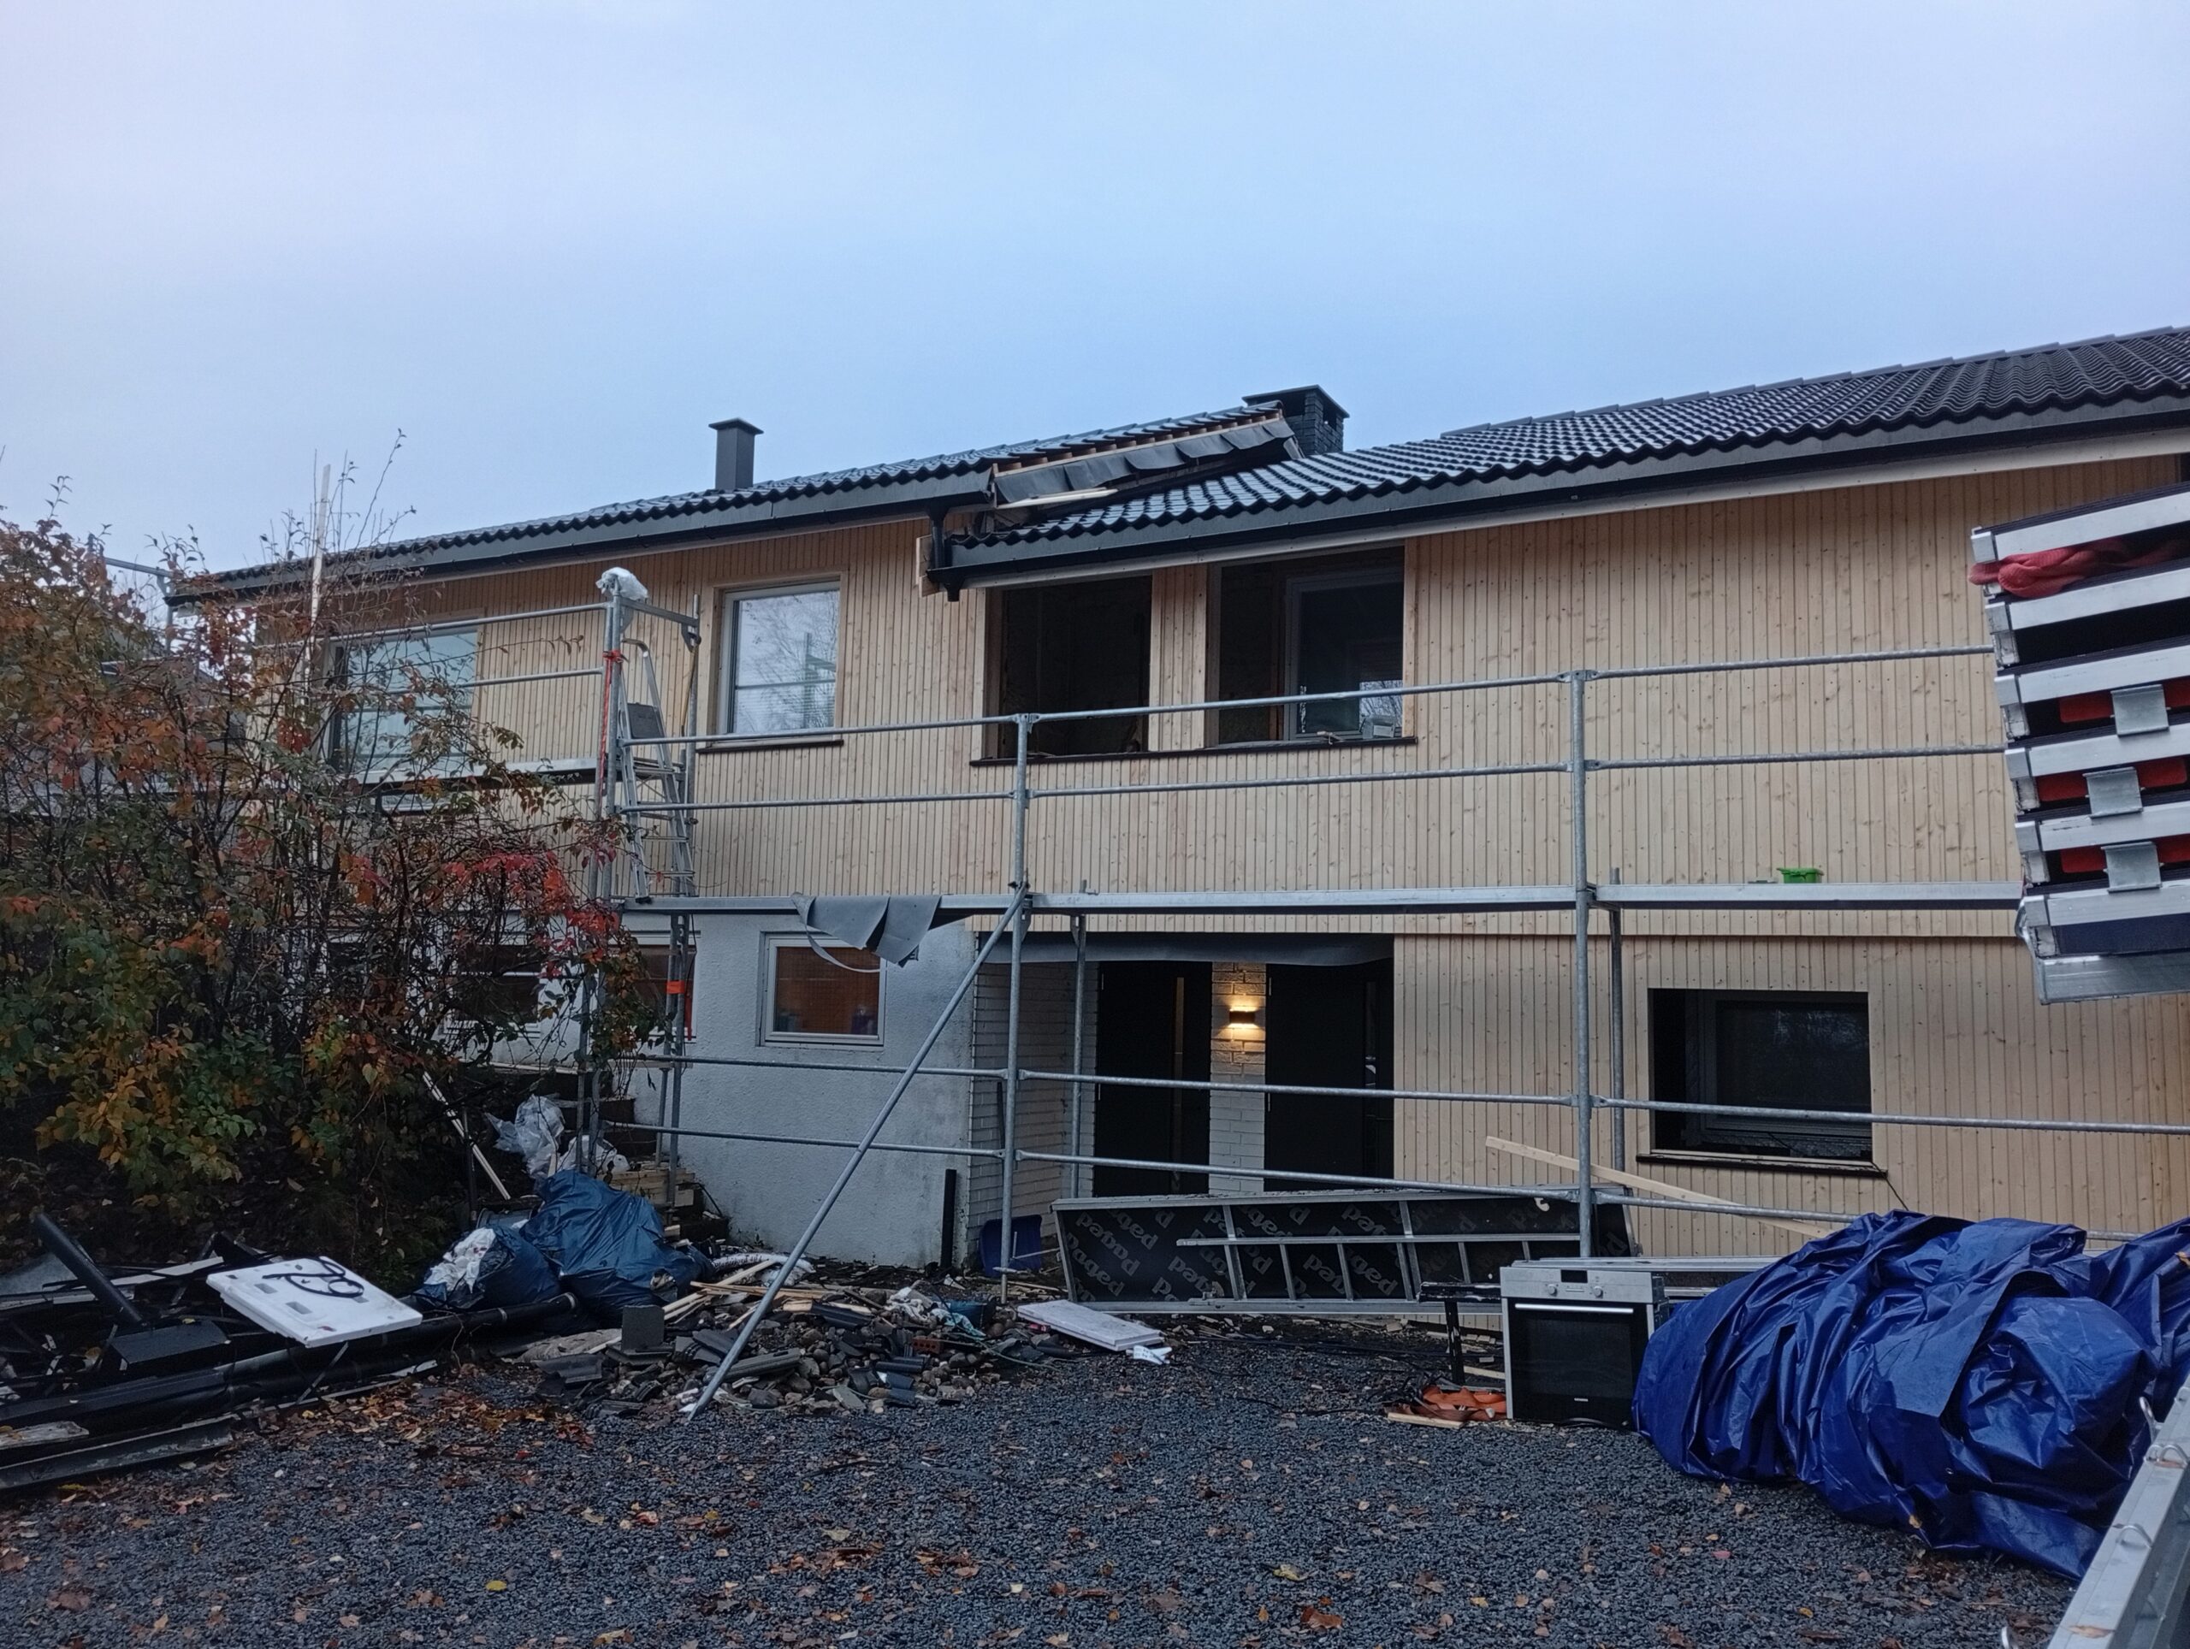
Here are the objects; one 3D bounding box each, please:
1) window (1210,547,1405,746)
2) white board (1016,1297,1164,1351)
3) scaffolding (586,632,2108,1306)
[{"bbox_3d":[1.234,-1.009,9.997,1.220,1.109,0.150,-2,-7,28],"label":"window"},{"bbox_3d":[-0.030,2.434,8.308,0.290,0.045,0.747,3,-2,-39],"label":"white board"},{"bbox_3d":[0.821,0.971,9.129,8.720,3.237,0.780,-2,-7,28],"label":"scaffolding"}]

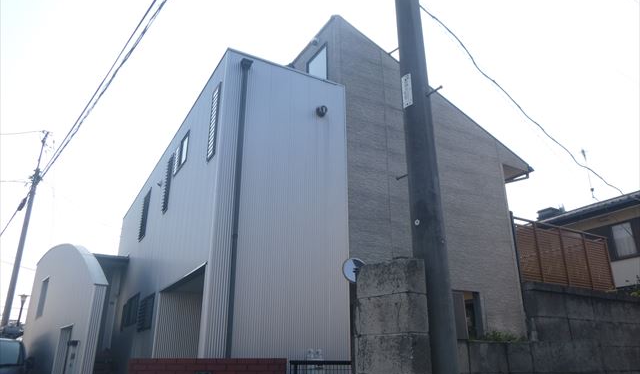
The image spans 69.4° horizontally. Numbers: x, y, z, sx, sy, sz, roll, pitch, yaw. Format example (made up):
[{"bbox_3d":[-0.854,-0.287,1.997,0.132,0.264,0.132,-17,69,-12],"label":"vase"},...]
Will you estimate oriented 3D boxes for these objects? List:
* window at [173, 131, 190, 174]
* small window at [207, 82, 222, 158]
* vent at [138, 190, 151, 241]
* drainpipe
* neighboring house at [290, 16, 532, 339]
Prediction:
[{"bbox_3d":[-2.527,-0.619,8.470,0.100,0.579,0.800,12,-24,-28],"label":"window"},{"bbox_3d":[-1.562,-0.966,6.824,0.100,1.176,0.390,12,-24,-28],"label":"small window"},{"bbox_3d":[-4.070,0.606,10.808,0.130,1.170,0.430,12,-24,-28],"label":"vent"},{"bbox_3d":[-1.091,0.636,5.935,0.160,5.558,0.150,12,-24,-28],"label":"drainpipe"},{"bbox_3d":[0.813,1.719,11.428,5.054,7.351,7.000,11,-24,-27],"label":"neighboring house"}]

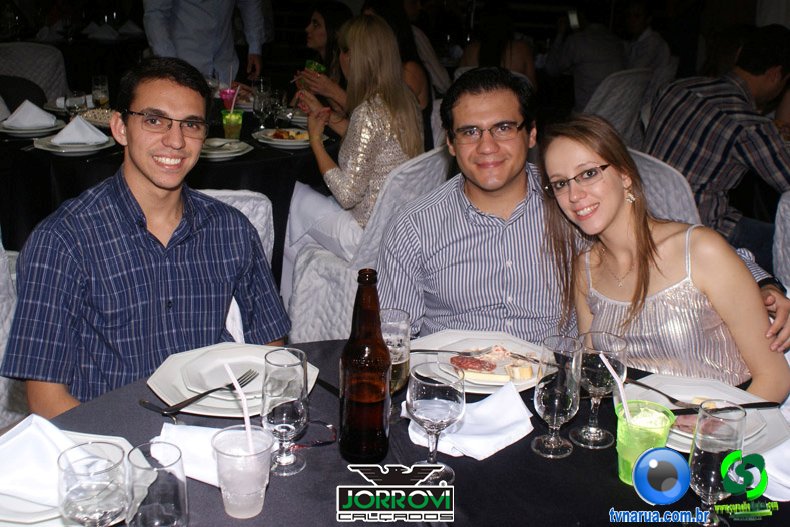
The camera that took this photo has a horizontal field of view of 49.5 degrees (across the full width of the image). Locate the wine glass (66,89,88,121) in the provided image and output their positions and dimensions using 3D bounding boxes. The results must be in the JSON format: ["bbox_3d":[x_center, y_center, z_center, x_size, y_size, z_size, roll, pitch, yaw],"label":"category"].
[{"bbox_3d":[-1.331,-0.631,3.554,0.080,0.160,0.080,2,19,0],"label":"wine glass"}]

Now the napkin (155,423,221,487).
[{"bbox_3d":[-0.266,0.276,1.252,0.185,0.030,0.115,5,19,8],"label":"napkin"}]

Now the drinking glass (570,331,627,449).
[{"bbox_3d":[0.312,0.197,1.319,0.076,0.167,0.076,2,19,0],"label":"drinking glass"}]

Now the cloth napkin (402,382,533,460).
[{"bbox_3d":[0.115,0.246,1.356,0.215,0.040,0.175,2,19,0],"label":"cloth napkin"}]

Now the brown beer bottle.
[{"bbox_3d":[-0.042,0.148,1.243,0.075,0.290,0.075,2,19,0],"label":"brown beer bottle"}]

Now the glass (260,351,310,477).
[{"bbox_3d":[-0.154,0.213,1.219,0.065,0.177,0.065,2,19,0],"label":"glass"}]

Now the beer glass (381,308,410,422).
[{"bbox_3d":[-0.008,0.165,1.369,0.065,0.177,0.065,2,19,0],"label":"beer glass"}]

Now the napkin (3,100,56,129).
[{"bbox_3d":[-1.483,-0.602,3.449,0.210,0.107,0.150,4,19,5],"label":"napkin"}]

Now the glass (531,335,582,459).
[{"bbox_3d":[0.244,0.202,1.286,0.065,0.177,0.065,2,19,0],"label":"glass"}]

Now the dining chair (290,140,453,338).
[{"bbox_3d":[-0.086,0.019,2.985,0.520,0.900,0.440,17,24,37],"label":"dining chair"}]

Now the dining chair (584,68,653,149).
[{"bbox_3d":[1.111,-0.689,5.097,0.450,0.910,0.530,-12,24,-34],"label":"dining chair"}]

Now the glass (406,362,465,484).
[{"bbox_3d":[0.056,0.229,1.214,0.080,0.162,0.080,2,19,0],"label":"glass"}]

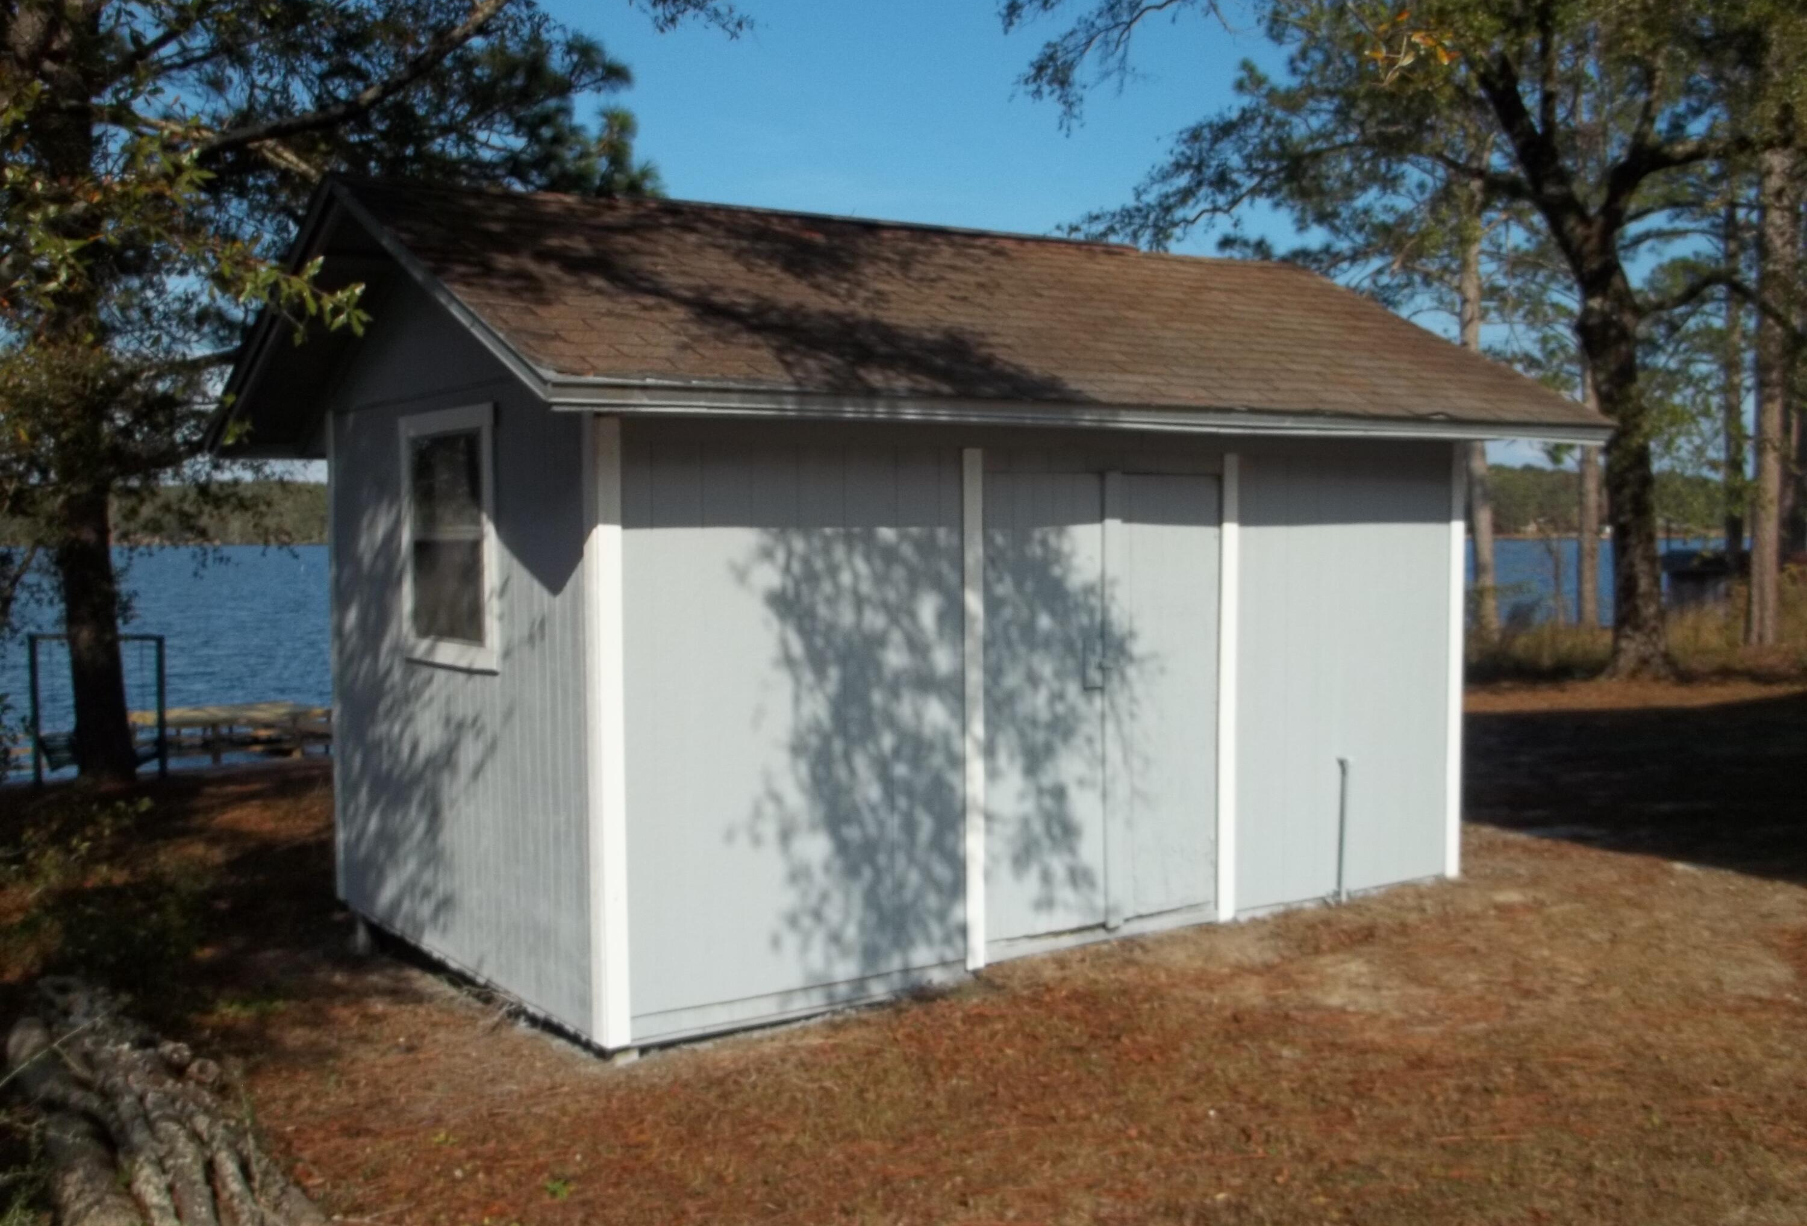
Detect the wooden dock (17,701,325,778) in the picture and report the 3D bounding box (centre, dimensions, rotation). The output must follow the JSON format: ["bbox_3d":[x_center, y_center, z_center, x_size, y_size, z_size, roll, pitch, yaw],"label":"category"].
[{"bbox_3d":[-13.644,2.366,33.000,6.300,1.200,3.000,-1,3,-17],"label":"wooden dock"}]

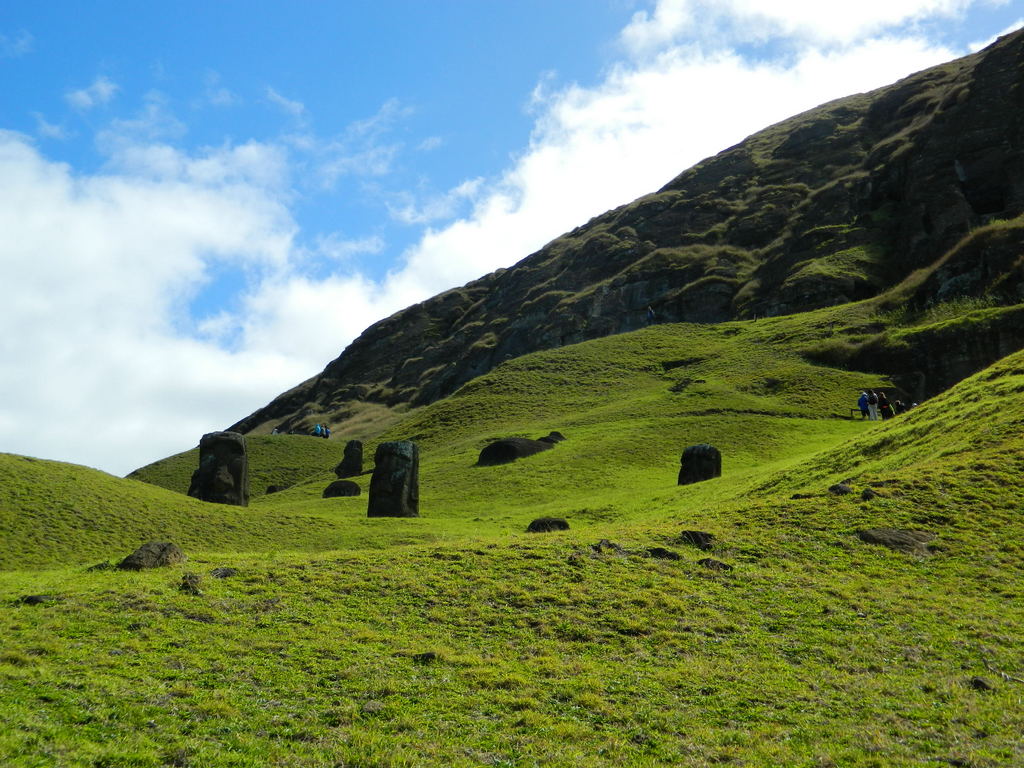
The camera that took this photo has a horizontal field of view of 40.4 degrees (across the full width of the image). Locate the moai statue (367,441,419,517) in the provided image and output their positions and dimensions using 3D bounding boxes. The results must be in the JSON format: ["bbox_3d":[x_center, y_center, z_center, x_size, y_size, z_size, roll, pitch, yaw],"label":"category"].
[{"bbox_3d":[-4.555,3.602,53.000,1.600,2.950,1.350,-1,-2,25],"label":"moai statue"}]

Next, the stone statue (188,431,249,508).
[{"bbox_3d":[-11.419,3.282,54.000,2.150,3.000,1.500,0,-2,-6],"label":"stone statue"}]

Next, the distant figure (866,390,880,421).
[{"bbox_3d":[20.281,1.206,78.000,0.520,1.700,0.380,0,-2,18],"label":"distant figure"}]

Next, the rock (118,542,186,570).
[{"bbox_3d":[-5.172,2.481,20.000,0.920,0.370,0.700,0,-2,-11],"label":"rock"}]

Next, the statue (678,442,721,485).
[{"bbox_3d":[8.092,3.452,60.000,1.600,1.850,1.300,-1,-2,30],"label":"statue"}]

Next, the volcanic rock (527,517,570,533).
[{"bbox_3d":[0.970,3.868,38.000,1.150,0.500,0.850,0,-2,0],"label":"volcanic rock"}]

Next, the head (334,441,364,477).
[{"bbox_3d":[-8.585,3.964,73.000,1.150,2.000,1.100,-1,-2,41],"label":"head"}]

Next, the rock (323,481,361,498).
[{"bbox_3d":[-7.603,4.705,62.000,1.650,0.800,1.200,0,-2,-6],"label":"rock"}]

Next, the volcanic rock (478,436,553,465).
[{"bbox_3d":[0.161,3.107,64.000,3.200,1.150,1.700,1,-2,-21],"label":"volcanic rock"}]

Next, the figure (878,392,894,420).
[{"bbox_3d":[21.011,1.290,78.000,0.580,1.650,0.420,-1,-2,24],"label":"figure"}]

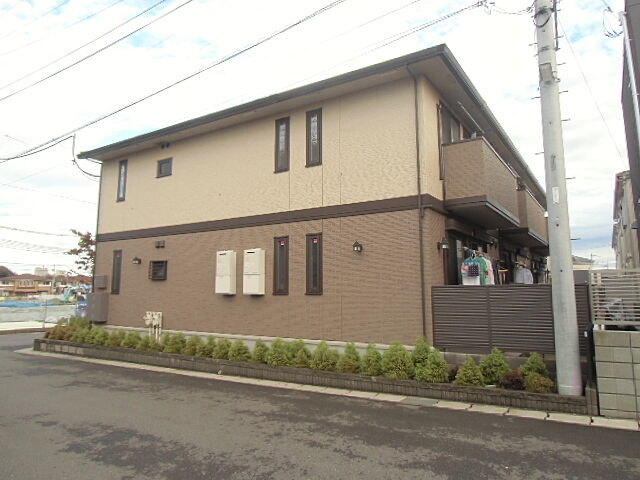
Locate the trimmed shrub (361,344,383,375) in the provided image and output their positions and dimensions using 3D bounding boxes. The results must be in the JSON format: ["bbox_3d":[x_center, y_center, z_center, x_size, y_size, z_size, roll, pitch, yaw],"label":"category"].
[{"bbox_3d":[0.904,2.098,7.770,0.400,0.600,0.400,0,-7,0],"label":"trimmed shrub"}]

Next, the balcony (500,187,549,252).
[{"bbox_3d":[7.313,-0.650,15.916,0.880,1.450,4.700,-4,-8,33],"label":"balcony"}]

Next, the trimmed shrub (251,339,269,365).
[{"bbox_3d":[-1.288,2.363,9.448,0.400,0.520,0.400,0,-6,0],"label":"trimmed shrub"}]

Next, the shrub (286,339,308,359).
[{"bbox_3d":[-0.459,2.256,9.039,0.460,0.490,0.460,0,-6,0],"label":"shrub"}]

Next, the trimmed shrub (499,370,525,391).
[{"bbox_3d":[2.853,2.057,6.611,0.370,0.280,0.370,-4,-7,32],"label":"trimmed shrub"}]

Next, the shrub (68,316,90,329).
[{"bbox_3d":[-7.683,2.720,14.174,0.600,0.530,0.600,-4,-7,32],"label":"shrub"}]

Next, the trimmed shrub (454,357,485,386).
[{"bbox_3d":[2.382,2.075,7.059,0.475,0.435,0.475,-4,-8,33],"label":"trimmed shrub"}]

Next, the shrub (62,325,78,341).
[{"bbox_3d":[-7.377,2.732,13.118,0.430,0.470,0.430,-4,-7,32],"label":"shrub"}]

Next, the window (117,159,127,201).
[{"bbox_3d":[-6.202,-1.854,13.934,0.420,1.330,0.100,-4,-8,32],"label":"window"}]

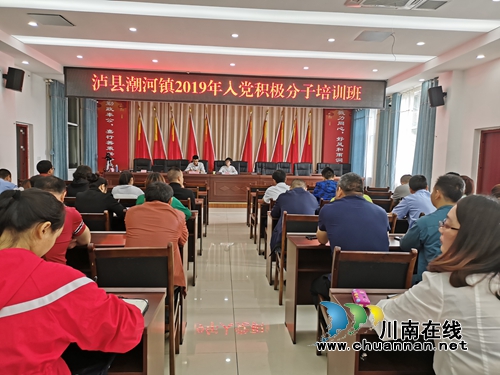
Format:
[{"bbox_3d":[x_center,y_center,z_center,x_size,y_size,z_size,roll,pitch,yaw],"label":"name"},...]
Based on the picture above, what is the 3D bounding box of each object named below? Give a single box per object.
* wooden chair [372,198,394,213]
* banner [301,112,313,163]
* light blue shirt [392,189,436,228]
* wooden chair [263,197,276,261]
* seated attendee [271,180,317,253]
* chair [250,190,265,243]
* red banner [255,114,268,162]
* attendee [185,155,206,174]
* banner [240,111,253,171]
[{"bbox_3d":[1.607,0.591,5.375,0.460,0.920,0.550,1,4,-4],"label":"wooden chair"},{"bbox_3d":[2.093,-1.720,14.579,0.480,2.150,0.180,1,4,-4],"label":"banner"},{"bbox_3d":[1.783,0.304,4.152,0.480,0.620,0.420,1,4,-12],"label":"light blue shirt"},{"bbox_3d":[0.469,0.581,5.173,0.475,0.891,0.550,1,4,-4],"label":"wooden chair"},{"bbox_3d":[0.457,0.498,4.144,0.500,1.186,0.780,1,4,-4],"label":"seated attendee"},{"bbox_3d":[0.310,0.460,6.493,0.460,0.900,0.500,1,4,-4],"label":"chair"},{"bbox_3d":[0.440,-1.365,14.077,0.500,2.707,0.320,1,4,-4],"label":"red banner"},{"bbox_3d":[-1.649,-0.310,11.875,0.600,1.330,0.780,1,4,-4],"label":"attendee"},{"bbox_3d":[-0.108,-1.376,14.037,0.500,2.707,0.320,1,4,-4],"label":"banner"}]

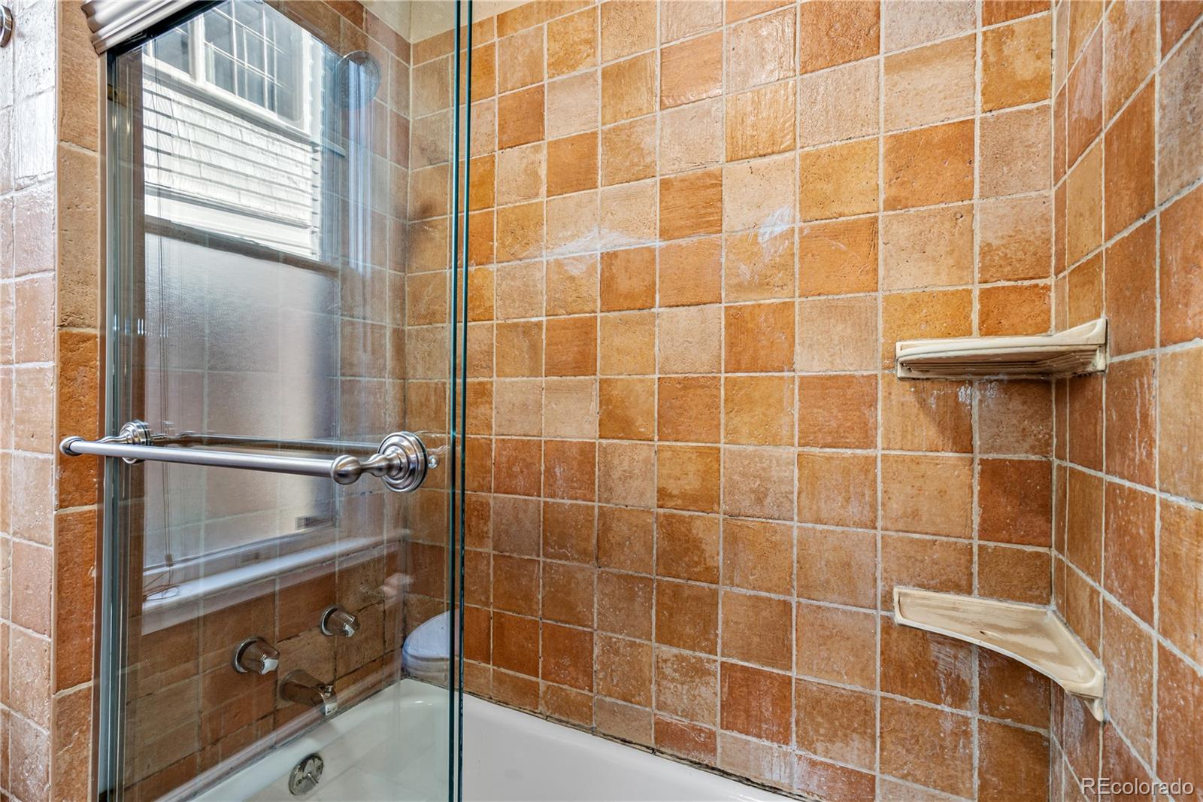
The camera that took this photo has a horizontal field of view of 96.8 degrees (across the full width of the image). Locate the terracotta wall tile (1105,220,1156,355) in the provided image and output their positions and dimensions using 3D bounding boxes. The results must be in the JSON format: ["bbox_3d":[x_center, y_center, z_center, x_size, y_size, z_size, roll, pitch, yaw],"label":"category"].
[{"bbox_3d":[0.647,-0.132,0.650,0.010,0.146,0.142,0,0,26],"label":"terracotta wall tile"}]

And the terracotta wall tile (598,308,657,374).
[{"bbox_3d":[0.062,-0.134,1.264,0.144,0.145,0.011,0,0,26],"label":"terracotta wall tile"}]

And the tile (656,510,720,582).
[{"bbox_3d":[0.197,0.325,1.210,0.146,0.145,0.012,0,-1,26],"label":"tile"}]

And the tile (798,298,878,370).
[{"bbox_3d":[0.470,-0.132,1.065,0.144,0.144,0.012,0,0,26],"label":"tile"}]

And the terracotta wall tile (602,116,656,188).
[{"bbox_3d":[0.066,-0.589,1.266,0.144,0.144,0.011,0,0,26],"label":"terracotta wall tile"}]

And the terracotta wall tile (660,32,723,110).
[{"bbox_3d":[0.202,-0.739,1.202,0.143,0.141,0.012,0,-1,26],"label":"terracotta wall tile"}]

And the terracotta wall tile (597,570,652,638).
[{"bbox_3d":[0.056,0.481,1.277,0.143,0.142,0.012,0,-1,26],"label":"terracotta wall tile"}]

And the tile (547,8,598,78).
[{"bbox_3d":[-0.069,-0.891,1.336,0.146,0.145,0.012,0,0,26],"label":"tile"}]

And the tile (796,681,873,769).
[{"bbox_3d":[0.466,0.638,1.065,0.146,0.147,0.010,0,0,26],"label":"tile"}]

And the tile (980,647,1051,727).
[{"bbox_3d":[0.717,0.483,0.933,0.103,0.147,0.011,0,0,26],"label":"tile"}]

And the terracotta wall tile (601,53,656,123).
[{"bbox_3d":[0.065,-0.747,1.288,0.143,0.141,0.012,0,-1,26],"label":"terracotta wall tile"}]

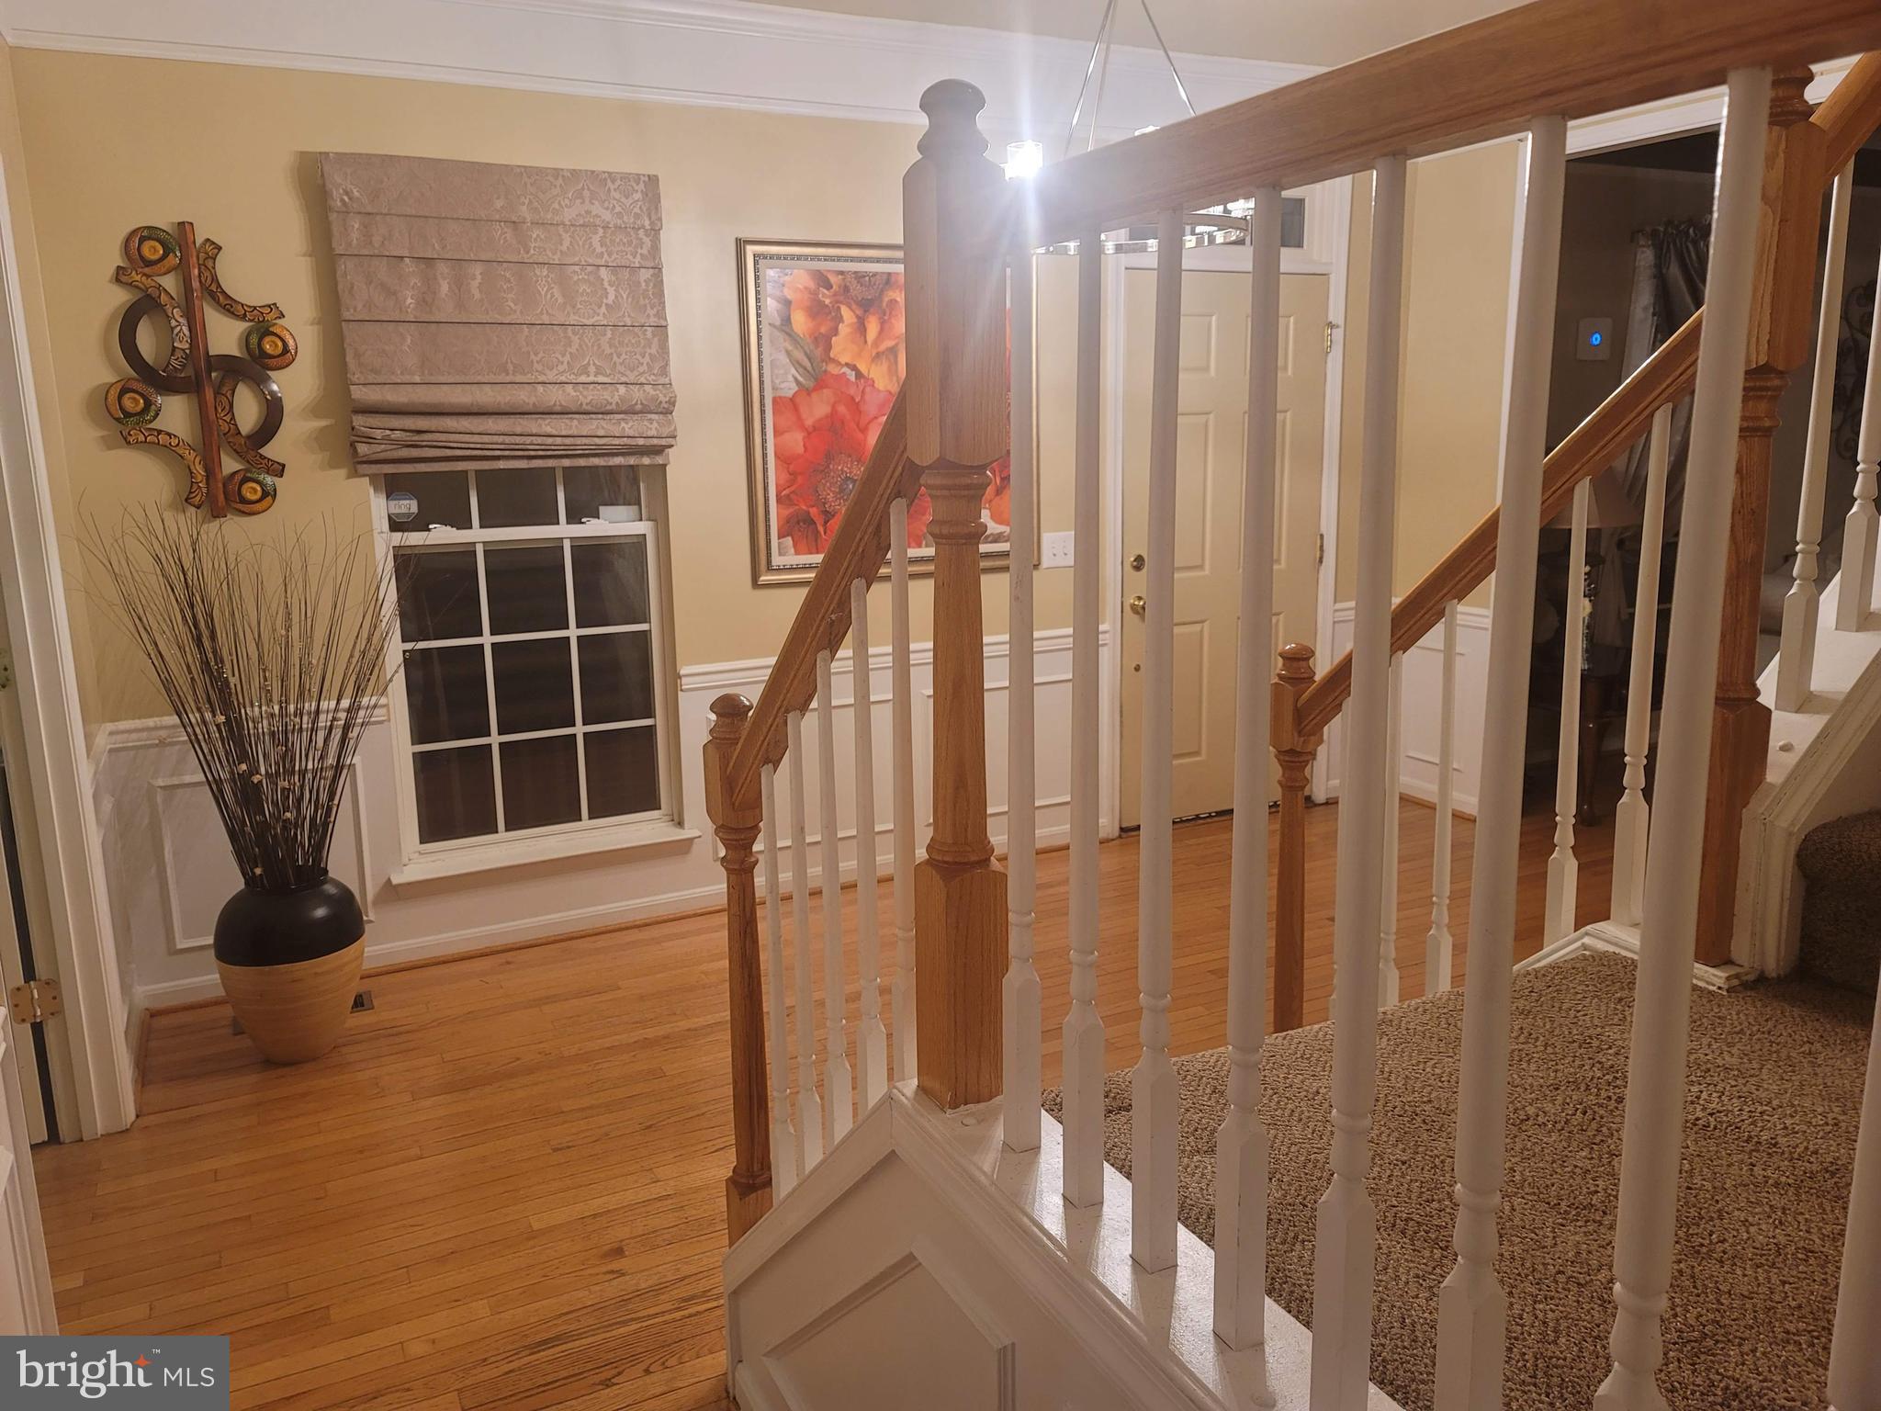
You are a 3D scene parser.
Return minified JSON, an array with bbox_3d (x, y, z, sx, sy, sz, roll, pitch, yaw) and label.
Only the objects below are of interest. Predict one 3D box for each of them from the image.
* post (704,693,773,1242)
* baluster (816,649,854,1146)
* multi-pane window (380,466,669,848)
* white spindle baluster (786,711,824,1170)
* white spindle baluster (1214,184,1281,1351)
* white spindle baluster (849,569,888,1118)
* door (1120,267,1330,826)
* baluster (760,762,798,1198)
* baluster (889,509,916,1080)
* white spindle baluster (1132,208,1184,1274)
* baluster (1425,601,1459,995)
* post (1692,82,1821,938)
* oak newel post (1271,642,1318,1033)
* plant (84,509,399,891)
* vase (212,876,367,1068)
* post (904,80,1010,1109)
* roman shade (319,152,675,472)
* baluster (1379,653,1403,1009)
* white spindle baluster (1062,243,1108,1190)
[{"bbox_3d":[-0.293,0.532,2.081,0.071,1.117,0.071,-7,12,-26],"label":"post"},{"bbox_3d":[-0.133,0.273,1.706,0.029,0.695,0.029,-7,12,-27],"label":"baluster"},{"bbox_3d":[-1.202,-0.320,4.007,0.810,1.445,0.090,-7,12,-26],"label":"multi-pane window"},{"bbox_3d":[-0.180,0.338,1.806,0.030,0.674,0.030,-7,12,-26],"label":"white spindle baluster"},{"bbox_3d":[0.215,0.073,0.938,0.030,0.814,0.030,-7,12,-26],"label":"white spindle baluster"},{"bbox_3d":[-0.085,0.199,1.595,0.029,0.695,0.029,-7,12,-27],"label":"white spindle baluster"},{"bbox_3d":[1.067,-0.571,5.125,0.935,2.030,0.050,-7,12,-27],"label":"door"},{"bbox_3d":[-0.231,0.415,1.927,0.030,0.684,0.030,-7,12,-26],"label":"baluster"},{"bbox_3d":[-0.039,0.124,1.489,0.029,0.695,0.029,-7,12,-27],"label":"baluster"},{"bbox_3d":[0.167,0.055,1.031,0.030,0.814,0.030,-7,12,-26],"label":"white spindle baluster"},{"bbox_3d":[0.799,0.174,2.164,0.030,0.684,0.030,-7,12,-26],"label":"baluster"},{"bbox_3d":[0.988,-0.211,1.668,0.074,1.080,0.074,-7,12,-27],"label":"post"},{"bbox_3d":[0.648,0.436,2.532,0.071,1.114,0.071,-7,12,-26],"label":"oak newel post"},{"bbox_3d":[-1.621,-0.010,3.245,0.610,0.920,0.540,-7,12,-27],"label":"plant"},{"bbox_3d":[-1.606,0.644,3.387,0.340,0.456,0.340,-7,12,-27],"label":"vase"},{"bbox_3d":[0.018,-0.085,1.349,0.074,1.005,0.074,-7,12,-27],"label":"post"},{"bbox_3d":[-1.189,-1.070,3.771,0.890,0.812,0.110,-7,12,-26],"label":"roman shade"},{"bbox_3d":[0.743,0.254,2.246,0.029,0.690,0.029,-7,12,-27],"label":"baluster"},{"bbox_3d":[0.120,0.038,1.124,0.030,0.814,0.030,-7,12,-26],"label":"white spindle baluster"}]

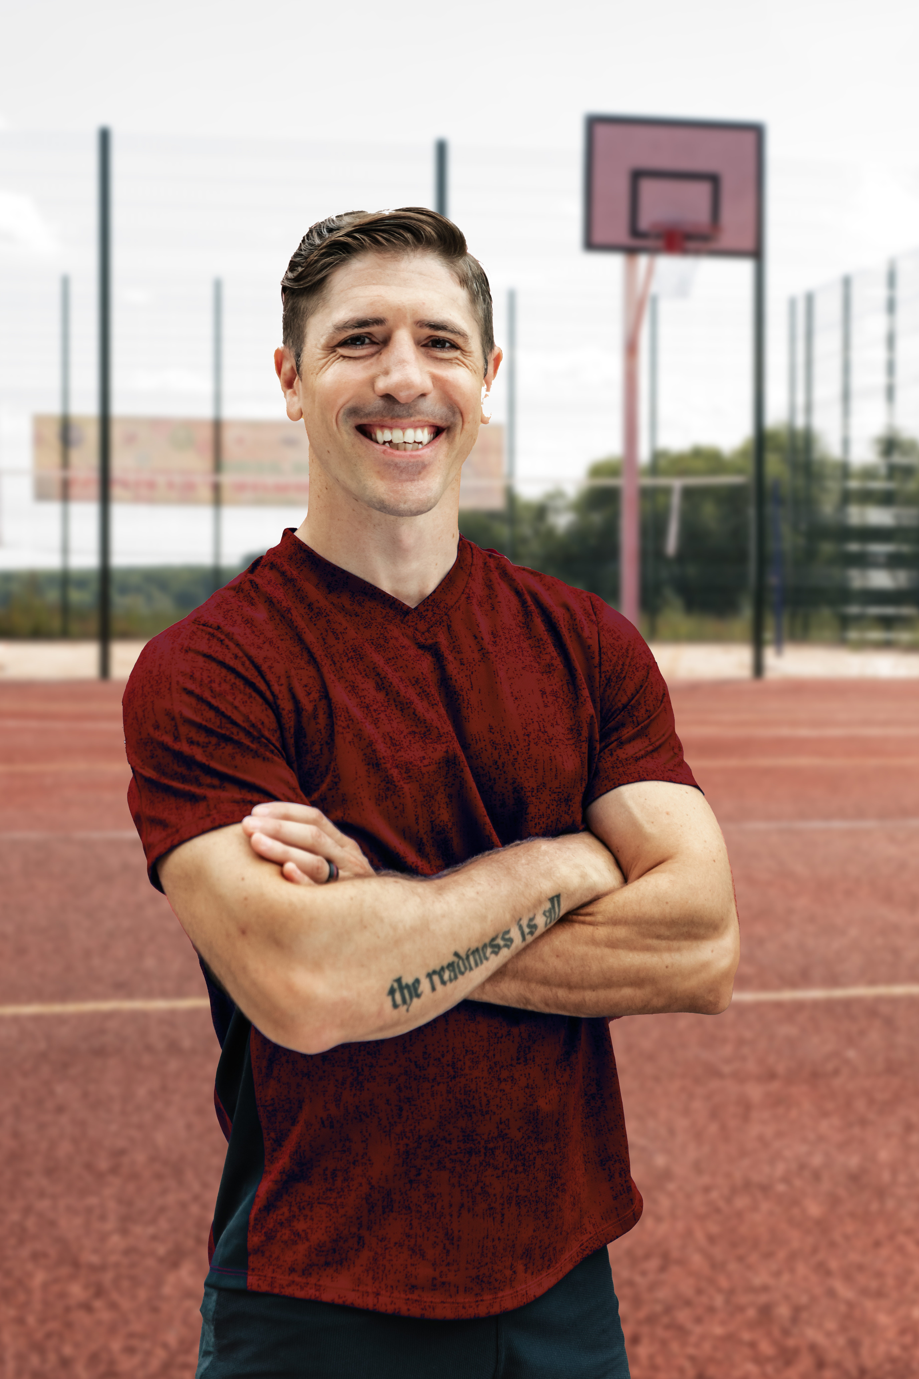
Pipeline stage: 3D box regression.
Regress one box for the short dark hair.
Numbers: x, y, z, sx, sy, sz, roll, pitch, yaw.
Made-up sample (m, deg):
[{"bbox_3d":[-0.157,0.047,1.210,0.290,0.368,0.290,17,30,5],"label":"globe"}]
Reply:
[{"bbox_3d":[-0.059,-0.317,2.200,0.175,0.165,0.200,0,3,-10],"label":"short dark hair"}]

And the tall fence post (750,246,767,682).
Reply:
[{"bbox_3d":[2.324,-2.144,20.800,0.085,4.100,0.085,0,3,-10],"label":"tall fence post"}]

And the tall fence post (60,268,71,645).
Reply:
[{"bbox_3d":[-4.443,-2.633,30.200,0.085,4.100,0.085,0,3,-10],"label":"tall fence post"}]

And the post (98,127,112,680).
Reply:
[{"bbox_3d":[-2.632,-2.123,19.900,0.085,4.100,0.085,0,3,-10],"label":"post"}]

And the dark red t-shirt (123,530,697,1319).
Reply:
[{"bbox_3d":[-0.041,0.194,2.220,0.490,0.645,0.290,-1,3,-20],"label":"dark red t-shirt"}]

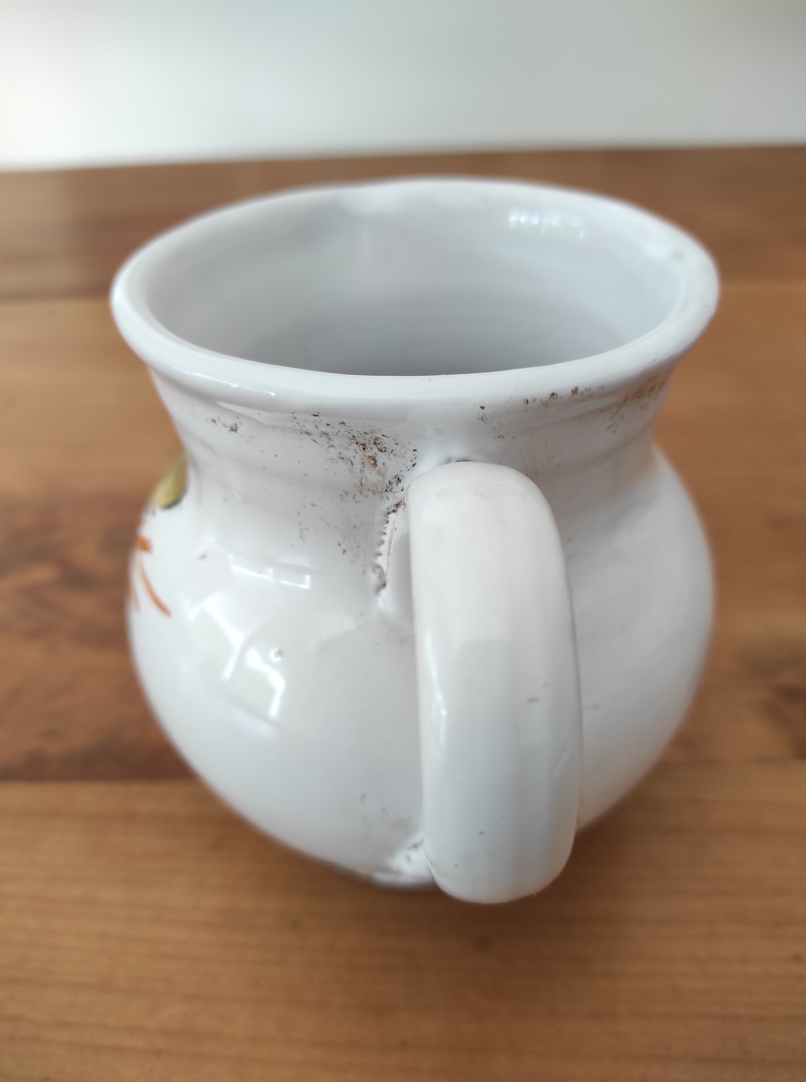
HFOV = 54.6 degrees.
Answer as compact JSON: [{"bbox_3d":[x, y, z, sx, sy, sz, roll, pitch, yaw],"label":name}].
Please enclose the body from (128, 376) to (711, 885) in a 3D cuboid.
[{"bbox_3d":[0.003,0.003,0.151,0.109,0.103,0.109,-6,39,-5],"label":"body"}]

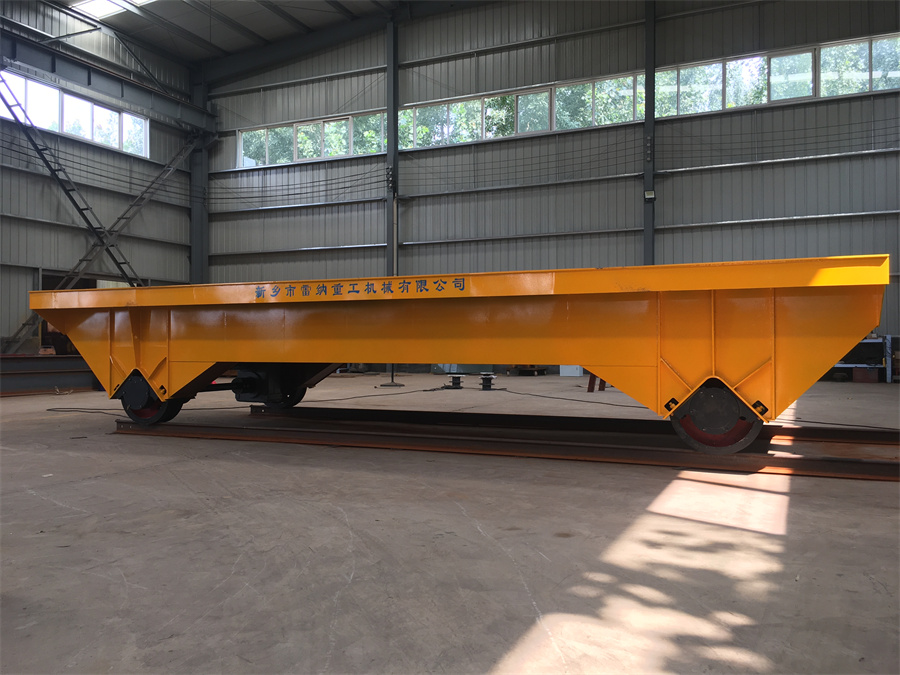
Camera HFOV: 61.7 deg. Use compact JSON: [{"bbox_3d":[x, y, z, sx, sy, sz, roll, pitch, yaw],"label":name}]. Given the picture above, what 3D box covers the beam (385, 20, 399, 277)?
[{"bbox_3d":[-1.670,-4.100,22.200,0.210,10.250,0.310,0,-1,24],"label":"beam"}]

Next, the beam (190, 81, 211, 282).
[{"bbox_3d":[-8.350,-3.800,25.200,0.500,9.700,0.260,0,-1,24],"label":"beam"}]

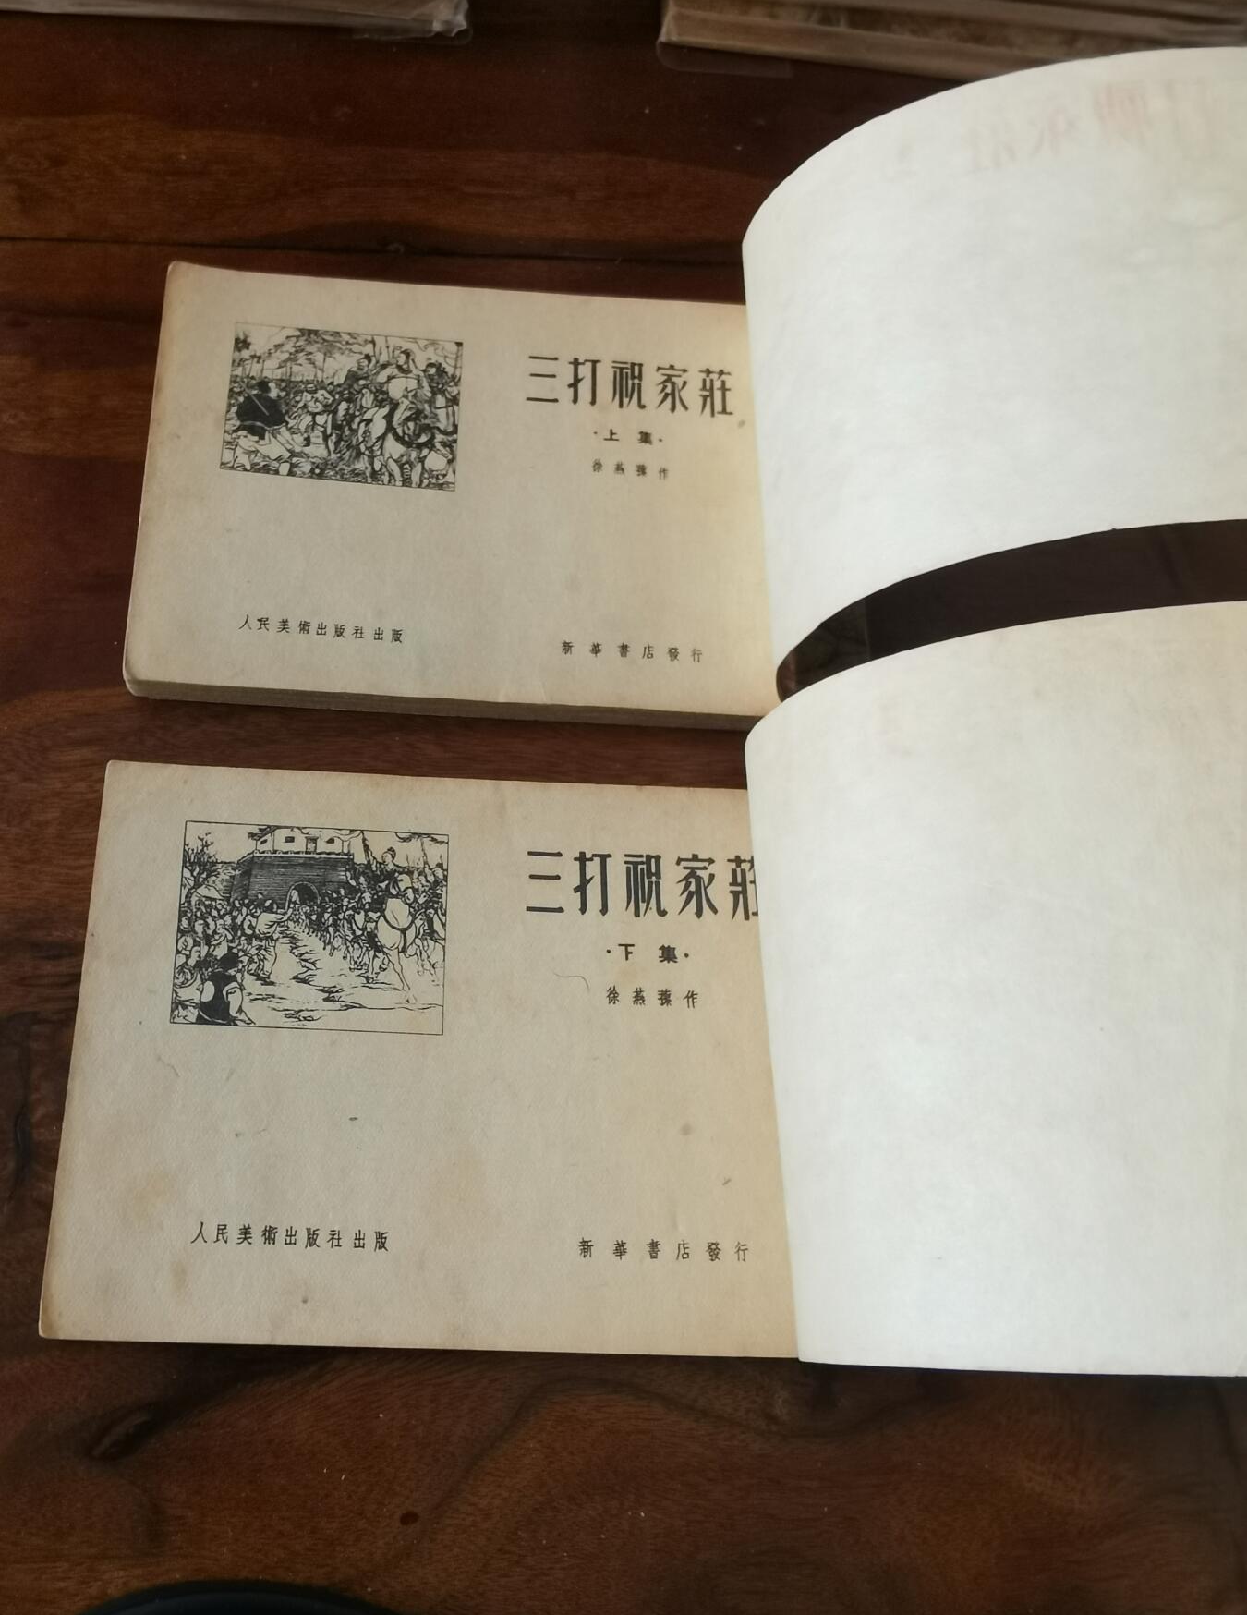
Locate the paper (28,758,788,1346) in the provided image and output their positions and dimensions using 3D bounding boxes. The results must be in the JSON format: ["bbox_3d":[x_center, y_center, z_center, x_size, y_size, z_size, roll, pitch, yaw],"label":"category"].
[{"bbox_3d":[-0.034,0.044,0.241,0.130,0.008,0.104,2,72,-4],"label":"paper"}]

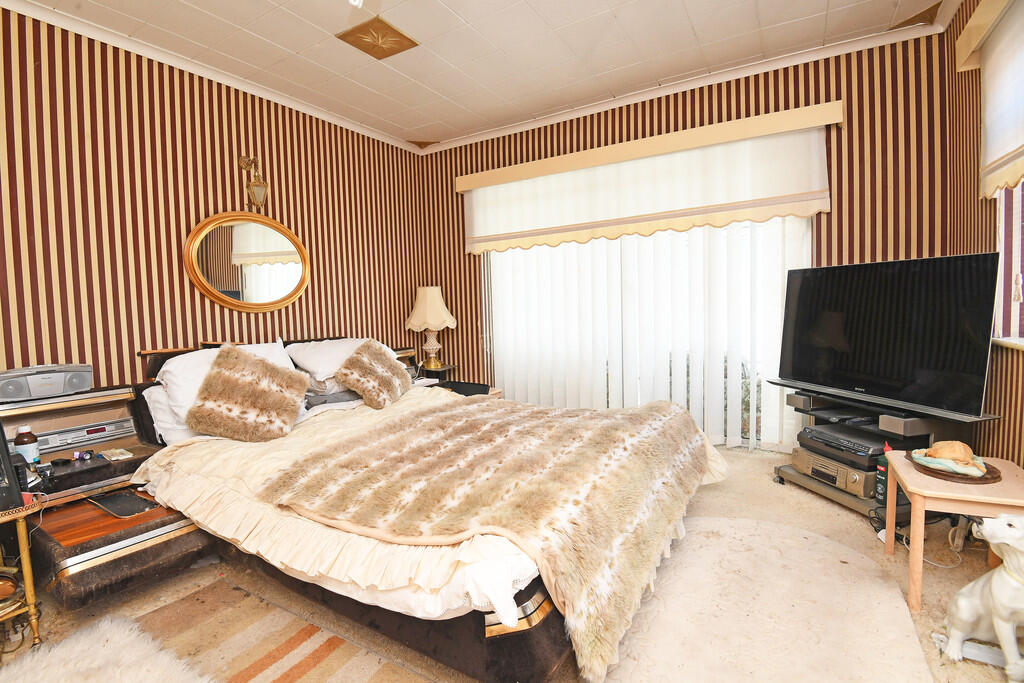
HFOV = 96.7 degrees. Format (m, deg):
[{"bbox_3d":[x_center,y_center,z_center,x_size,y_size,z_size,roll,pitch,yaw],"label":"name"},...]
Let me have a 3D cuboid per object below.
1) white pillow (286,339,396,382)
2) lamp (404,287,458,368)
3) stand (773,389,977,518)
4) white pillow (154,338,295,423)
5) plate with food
[{"bbox_3d":[-1.220,0.127,3.200,0.710,0.170,0.410,-5,47,-52],"label":"white pillow"},{"bbox_3d":[-0.609,-0.098,3.420,0.370,0.620,0.370,-2,3,-10],"label":"lamp"},{"bbox_3d":[1.684,0.528,2.207,0.440,0.510,0.650,-2,3,-8],"label":"stand"},{"bbox_3d":[-1.649,0.242,2.686,0.710,0.440,0.200,-5,-38,-52],"label":"white pillow"},{"bbox_3d":[1.534,0.390,1.597,0.235,0.105,0.340,-1,3,23],"label":"plate with food"}]

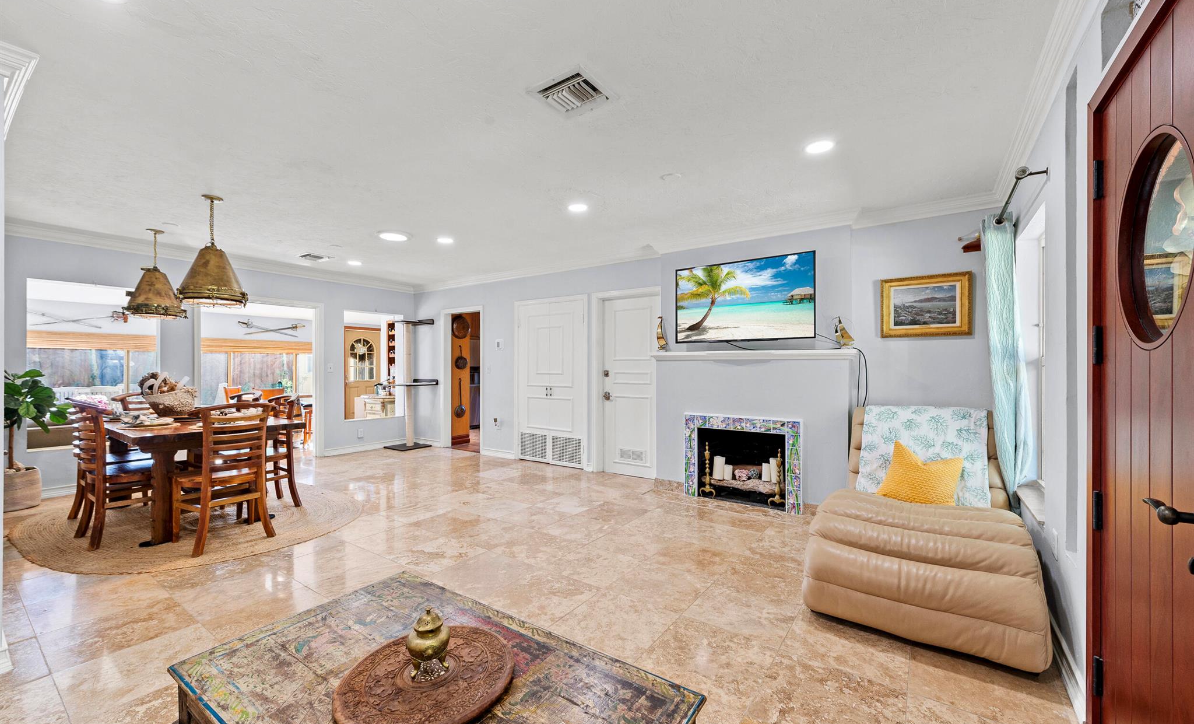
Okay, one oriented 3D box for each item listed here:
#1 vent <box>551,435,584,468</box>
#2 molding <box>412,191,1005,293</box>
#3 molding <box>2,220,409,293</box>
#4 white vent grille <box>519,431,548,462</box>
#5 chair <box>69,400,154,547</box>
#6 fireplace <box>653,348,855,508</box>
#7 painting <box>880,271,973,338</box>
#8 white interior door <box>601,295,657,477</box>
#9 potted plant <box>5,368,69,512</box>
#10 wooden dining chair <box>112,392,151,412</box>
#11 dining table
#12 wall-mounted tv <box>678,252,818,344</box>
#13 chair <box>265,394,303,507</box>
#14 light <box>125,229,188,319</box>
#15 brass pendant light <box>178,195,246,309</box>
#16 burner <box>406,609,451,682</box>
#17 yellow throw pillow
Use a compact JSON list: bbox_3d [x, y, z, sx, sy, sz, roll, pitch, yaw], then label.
[{"bbox_3d":[-0.345,1.056,5.563,0.498,0.324,0.030,0,0,36],"label":"vent"},{"bbox_3d":[-0.009,-1.189,5.456,7.306,0.102,0.231,-1,-1,34],"label":"molding"},{"bbox_3d":[-4.127,-1.180,5.786,0.095,0.118,4.265,-1,-1,34],"label":"molding"},{"bbox_3d":[-0.793,1.062,5.887,0.485,0.324,0.030,0,0,36],"label":"white vent grille"},{"bbox_3d":[-3.429,0.777,3.413,0.516,0.972,0.516,-1,-1,34],"label":"chair"},{"bbox_3d":[1.338,0.578,4.129,1.764,1.351,0.344,0,0,36],"label":"fireplace"},{"bbox_3d":[2.469,-0.414,3.495,0.558,0.456,0.050,0,0,36],"label":"painting"},{"bbox_3d":[0.396,0.275,5.300,0.772,2.031,0.045,-1,-1,34],"label":"white interior door"},{"bbox_3d":[-5.005,0.650,3.992,0.571,1.239,0.668,-1,-1,34],"label":"potted plant"},{"bbox_3d":[-4.141,0.777,4.389,0.530,0.955,0.540,0,0,36],"label":"wooden dining chair"},{"bbox_3d":[-3.482,0.883,3.916,1.993,0.774,1.016,-1,-1,34],"label":"dining table"},{"bbox_3d":[1.293,-0.543,4.168,1.247,0.707,0.060,0,0,36],"label":"wall-mounted tv"},{"bbox_3d":[-2.916,0.786,4.037,0.516,0.972,0.507,-1,-1,34],"label":"chair"},{"bbox_3d":[-4.034,-0.799,4.249,0.400,0.794,0.400,0,0,36],"label":"light"},{"bbox_3d":[-2.975,-0.849,3.587,0.425,0.838,0.425,-1,-1,34],"label":"brass pendant light"},{"bbox_3d":[-0.470,0.769,1.293,0.118,0.176,0.118,0,0,0],"label":"burner"},{"bbox_3d":[2.060,0.755,2.970,0.430,0.400,0.150,0,-30,36],"label":"yellow throw pillow"}]

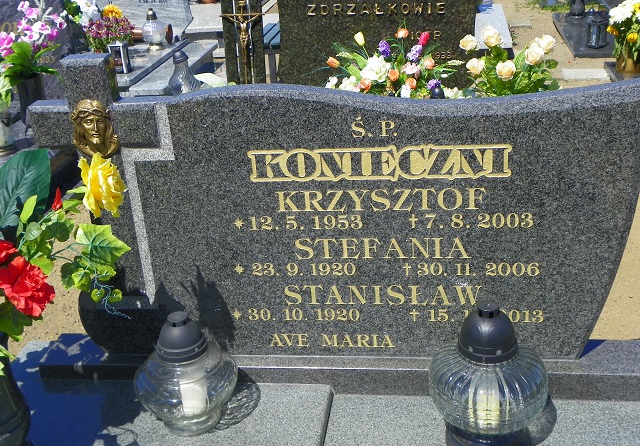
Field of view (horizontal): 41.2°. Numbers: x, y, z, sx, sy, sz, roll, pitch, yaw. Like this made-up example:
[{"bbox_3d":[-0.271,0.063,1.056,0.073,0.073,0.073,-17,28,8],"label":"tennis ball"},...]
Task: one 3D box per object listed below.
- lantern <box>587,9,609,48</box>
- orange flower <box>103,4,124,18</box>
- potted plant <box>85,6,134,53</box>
[{"bbox_3d":[1.749,-1.224,5.350,0.132,0.245,0.132,0,24,9],"label":"lantern"},{"bbox_3d":[-1.305,-1.334,5.350,0.120,0.085,0.110,0,24,9],"label":"orange flower"},{"bbox_3d":[-1.334,-1.198,5.350,0.310,0.310,0.290,0,24,9],"label":"potted plant"}]

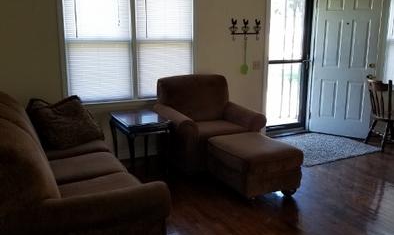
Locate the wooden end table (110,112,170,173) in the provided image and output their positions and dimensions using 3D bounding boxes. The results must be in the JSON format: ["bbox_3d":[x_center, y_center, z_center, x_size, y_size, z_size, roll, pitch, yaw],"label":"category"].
[{"bbox_3d":[-0.620,0.265,4.275,0.460,0.540,0.810,-5,12,-24],"label":"wooden end table"}]

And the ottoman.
[{"bbox_3d":[0.526,0.449,3.685,0.580,0.410,0.720,-5,12,-22],"label":"ottoman"}]

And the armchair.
[{"bbox_3d":[0.079,0.029,4.412,0.940,0.950,0.930,-5,12,-22],"label":"armchair"}]

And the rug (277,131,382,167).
[{"bbox_3d":[1.515,0.379,5.062,1.270,0.013,1.090,-5,13,-26],"label":"rug"}]

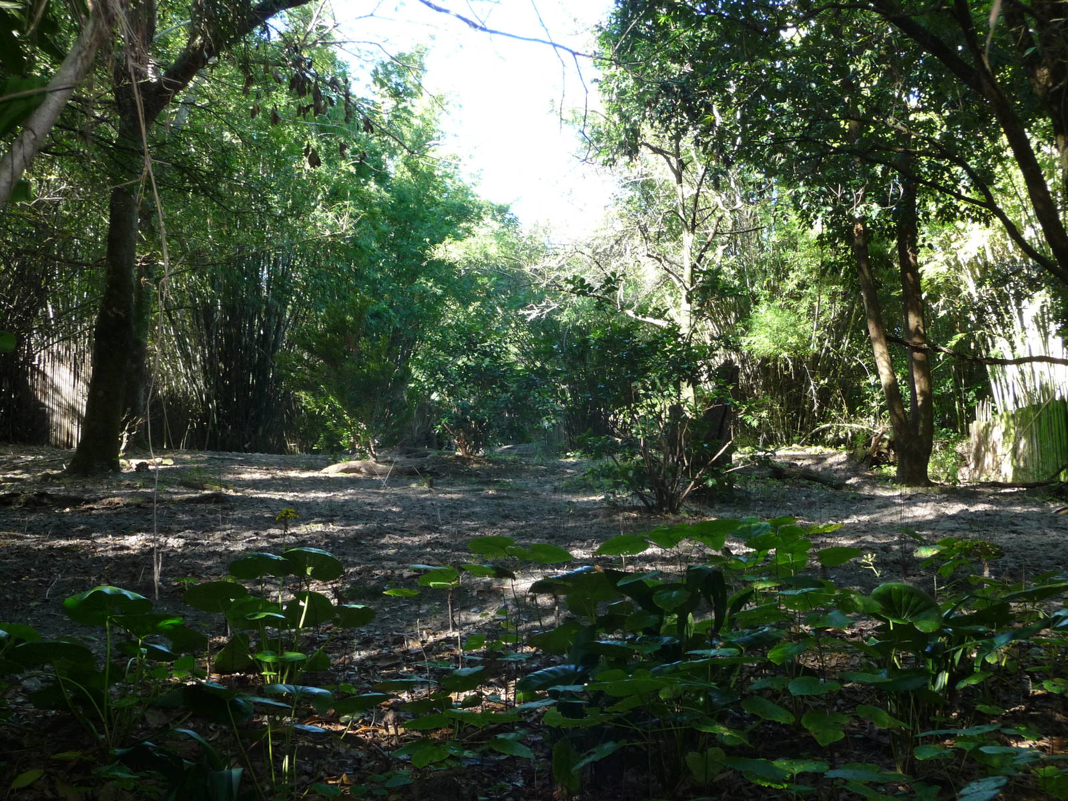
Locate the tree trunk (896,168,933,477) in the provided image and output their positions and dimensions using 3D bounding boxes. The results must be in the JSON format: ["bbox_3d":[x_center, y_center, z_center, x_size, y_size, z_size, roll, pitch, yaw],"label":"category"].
[{"bbox_3d":[4.584,-0.951,16.000,0.440,3.920,0.420,0,1,0],"label":"tree trunk"}]

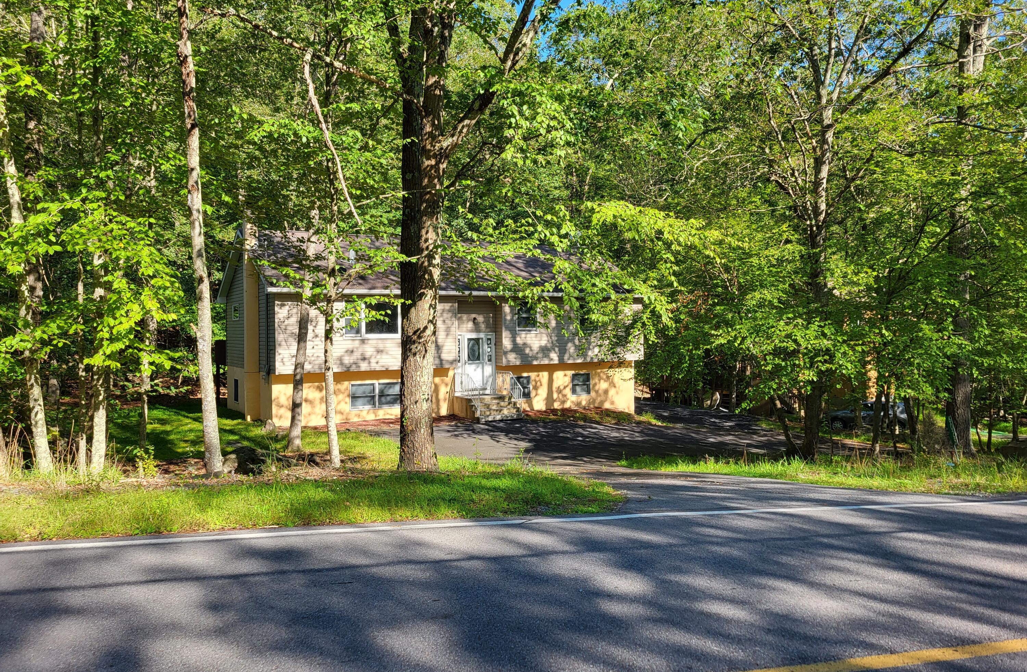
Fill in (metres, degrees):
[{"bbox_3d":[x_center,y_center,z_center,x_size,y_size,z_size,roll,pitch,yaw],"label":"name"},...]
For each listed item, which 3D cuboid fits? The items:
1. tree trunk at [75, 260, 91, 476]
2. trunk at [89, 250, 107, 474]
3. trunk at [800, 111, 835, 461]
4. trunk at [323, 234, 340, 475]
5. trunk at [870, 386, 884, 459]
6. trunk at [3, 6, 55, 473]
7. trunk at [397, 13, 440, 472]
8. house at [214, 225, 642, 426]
[{"bbox_3d":[-4.911,0.325,8.800,0.150,2.508,0.130,-1,0,0],"label":"tree trunk"},{"bbox_3d":[-4.714,0.300,8.750,0.190,2.539,0.180,0,0,0],"label":"trunk"},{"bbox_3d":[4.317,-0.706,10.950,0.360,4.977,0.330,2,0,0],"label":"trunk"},{"bbox_3d":[-2.297,0.213,9.750,0.190,2.911,0.180,-2,0,0],"label":"trunk"},{"bbox_3d":[5.324,1.269,11.300,0.170,1.070,0.150,3,0,0],"label":"trunk"},{"bbox_3d":[-5.497,-1.092,8.750,0.480,5.306,0.400,-5,0,0],"label":"trunk"},{"bbox_3d":[-1.160,-1.145,9.450,0.480,5.622,0.460,0,0,0],"label":"trunk"},{"bbox_3d":[-2.868,-0.417,30.900,15.639,6.950,8.450,-1,0,-31],"label":"house"}]

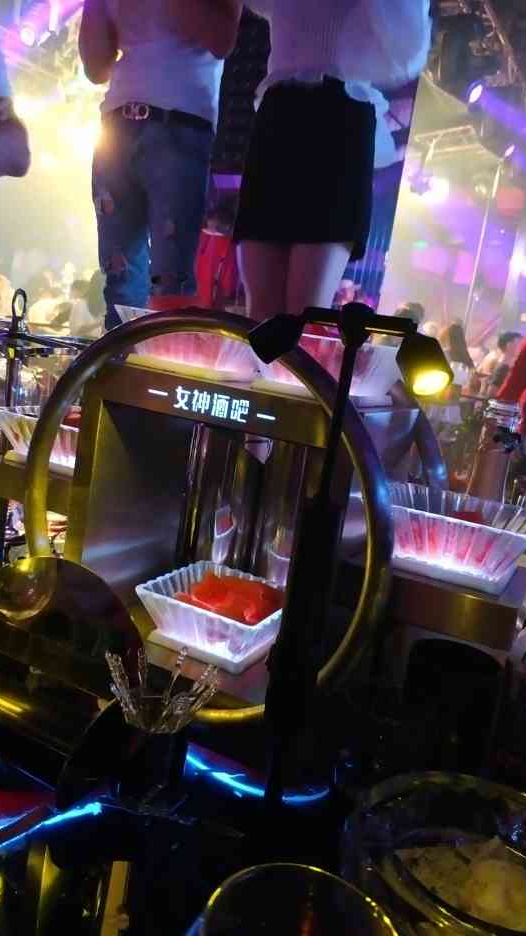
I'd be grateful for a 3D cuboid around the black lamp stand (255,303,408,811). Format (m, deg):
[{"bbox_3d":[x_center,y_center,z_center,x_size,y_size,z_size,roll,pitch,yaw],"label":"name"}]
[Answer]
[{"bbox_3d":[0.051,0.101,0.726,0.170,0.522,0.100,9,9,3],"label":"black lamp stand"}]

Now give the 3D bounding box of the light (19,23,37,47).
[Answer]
[{"bbox_3d":[-2.572,-4.755,8.000,0.220,0.270,0.240,5,10,-20],"label":"light"}]

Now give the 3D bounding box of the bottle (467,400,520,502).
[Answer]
[{"bbox_3d":[0.470,0.002,1.523,0.075,0.280,0.075,12,10,17],"label":"bottle"}]

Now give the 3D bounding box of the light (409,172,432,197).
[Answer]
[{"bbox_3d":[1.944,-3.499,9.000,0.280,0.310,0.280,10,10,8],"label":"light"}]

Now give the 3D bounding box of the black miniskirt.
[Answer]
[{"bbox_3d":[0.108,-0.785,1.900,0.350,0.435,0.240,13,11,25],"label":"black miniskirt"}]

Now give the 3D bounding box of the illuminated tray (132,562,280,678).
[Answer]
[{"bbox_3d":[-0.050,0.187,0.925,0.166,0.068,0.165,13,11,25],"label":"illuminated tray"}]

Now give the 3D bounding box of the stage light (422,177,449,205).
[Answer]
[{"bbox_3d":[2.141,-3.425,9.000,0.340,0.340,0.340,10,10,9],"label":"stage light"}]

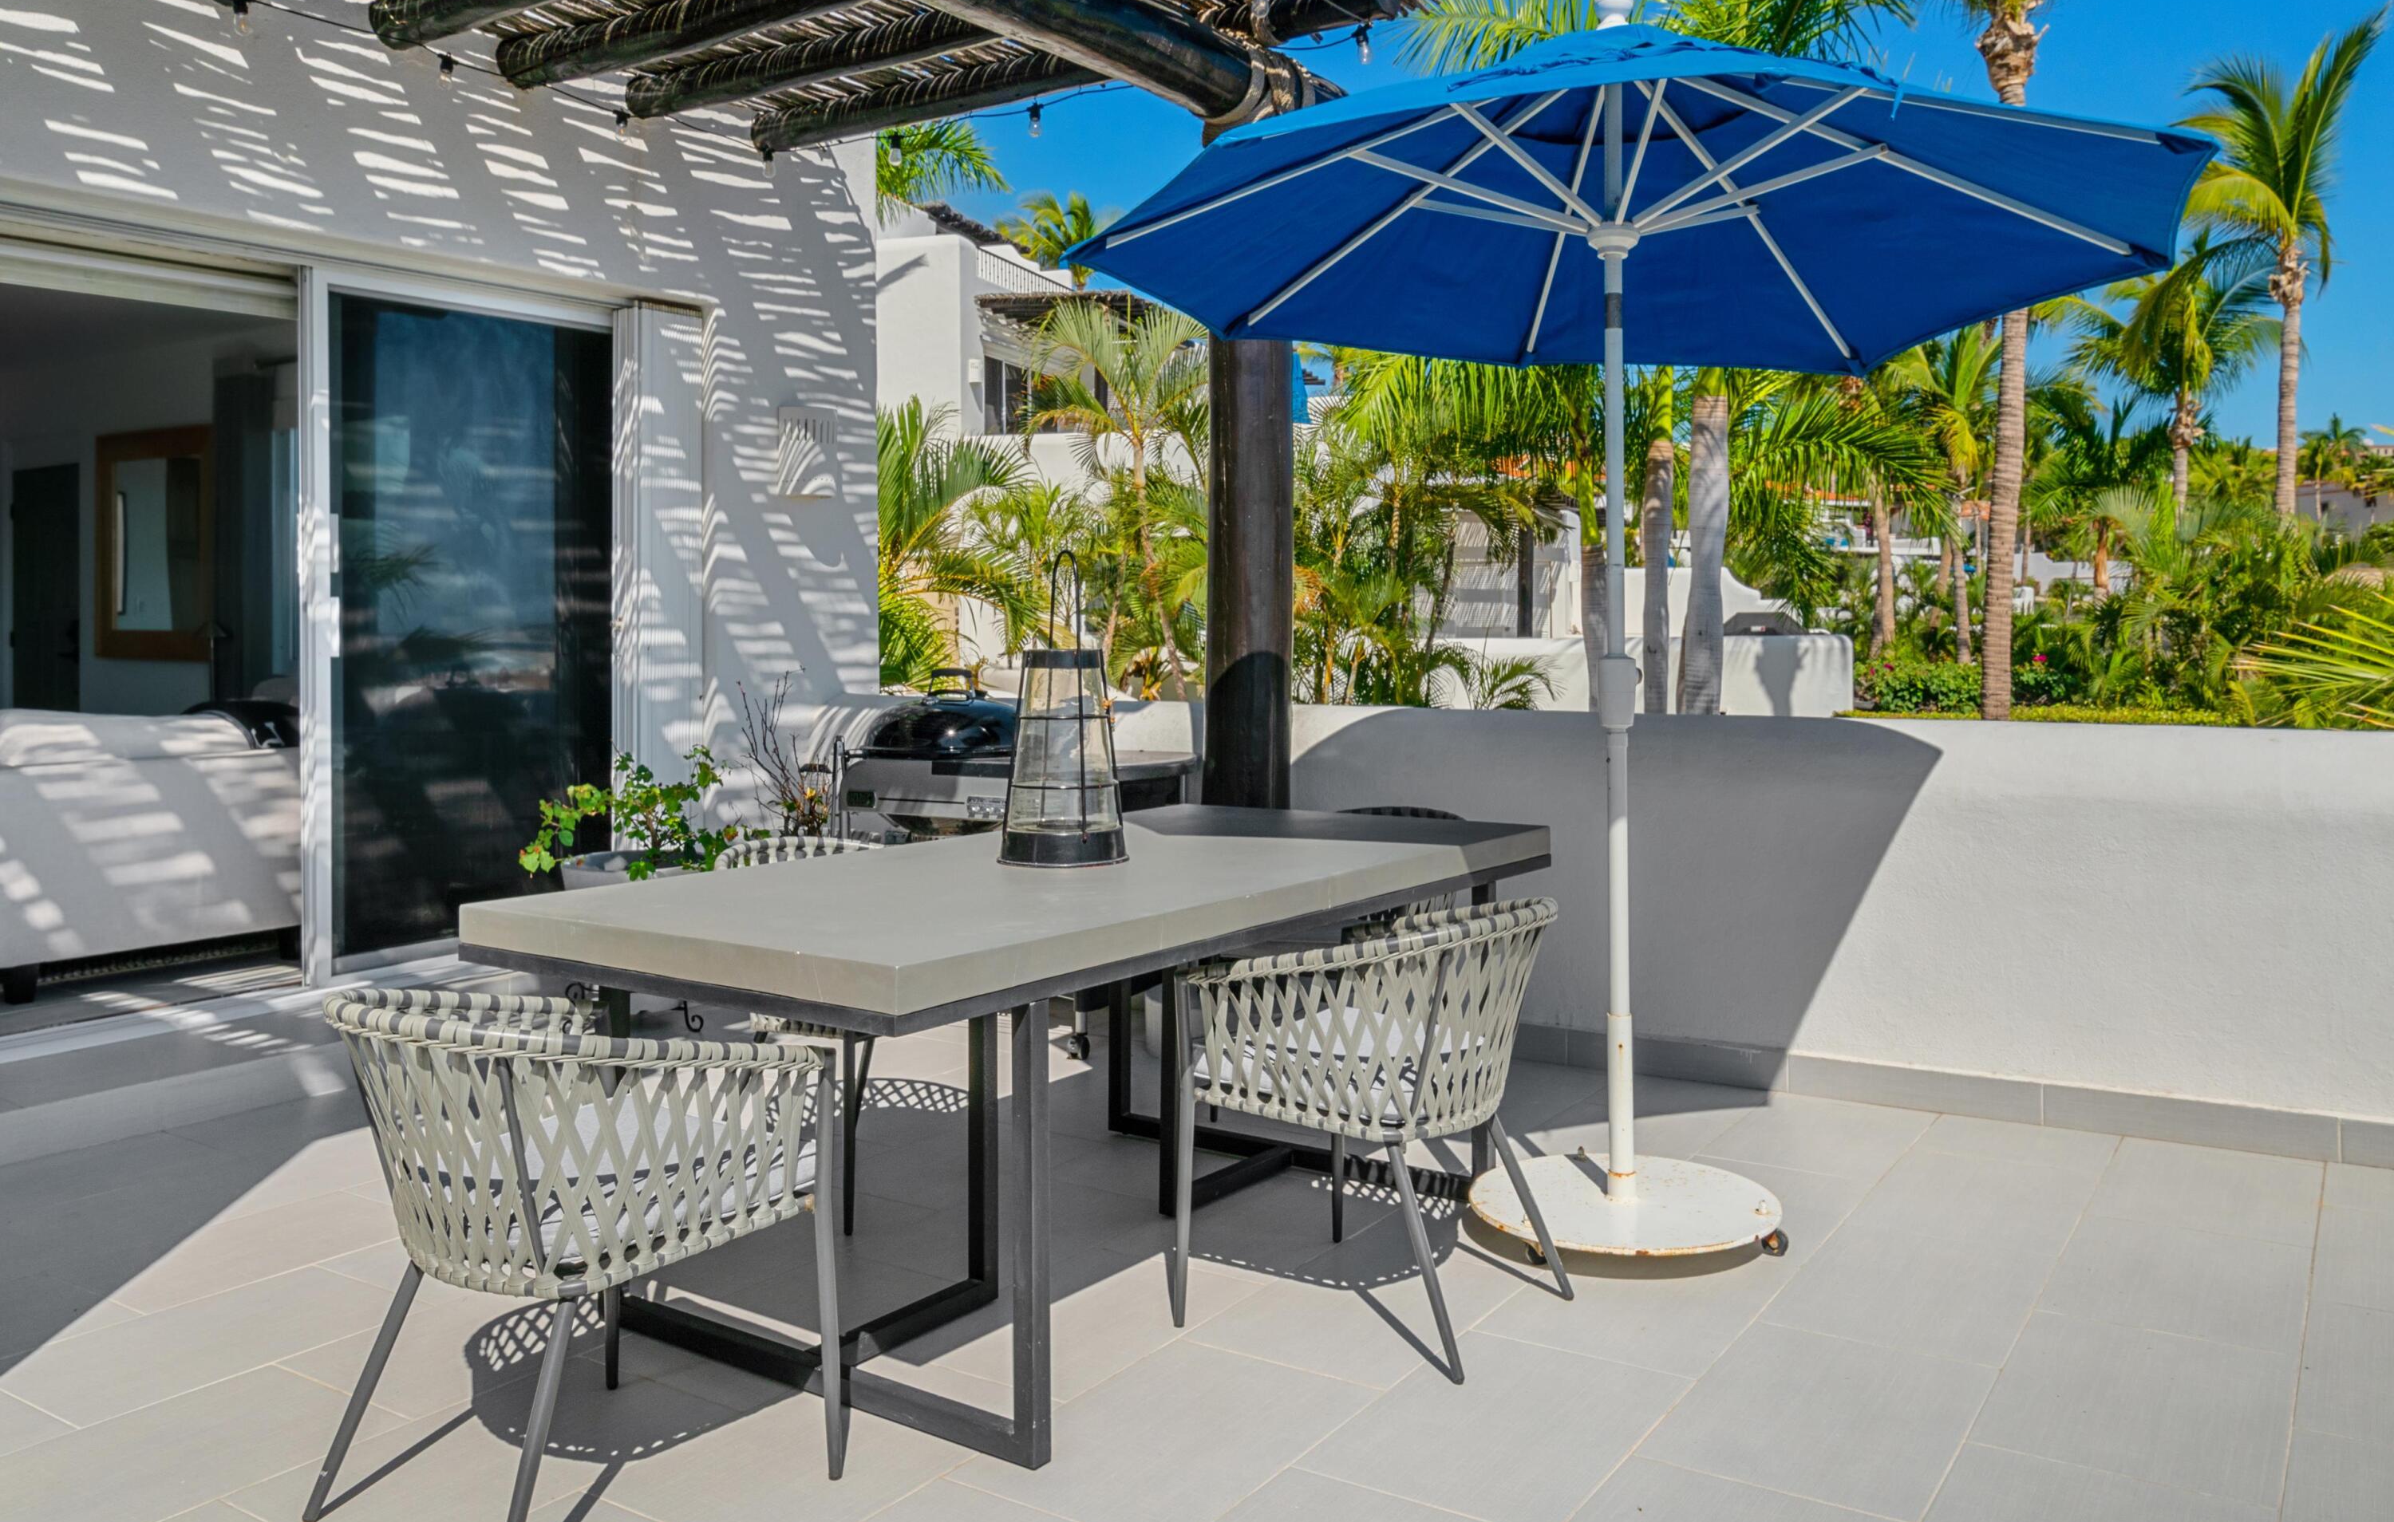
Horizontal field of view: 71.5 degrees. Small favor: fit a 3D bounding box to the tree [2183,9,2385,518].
[{"bbox_3d":[15.702,-6.253,24.000,3.000,9.220,3.000,0,3,0],"label":"tree"}]

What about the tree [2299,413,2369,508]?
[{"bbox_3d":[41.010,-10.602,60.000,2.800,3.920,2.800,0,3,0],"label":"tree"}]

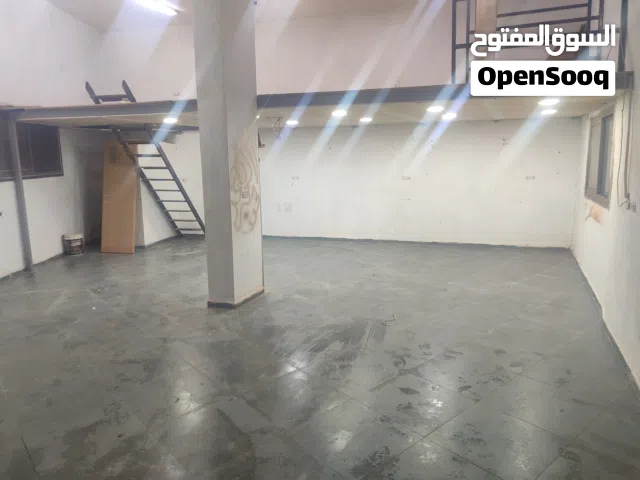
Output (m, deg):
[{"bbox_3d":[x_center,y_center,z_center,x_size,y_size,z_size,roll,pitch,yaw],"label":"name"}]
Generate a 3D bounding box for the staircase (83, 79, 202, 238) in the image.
[{"bbox_3d":[-3.036,-1.260,8.591,0.704,2.842,2.627,2,10,13],"label":"staircase"}]

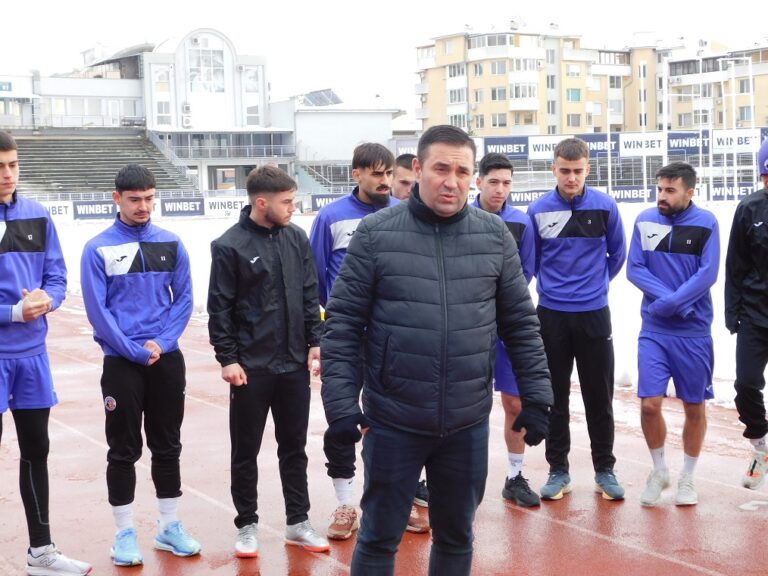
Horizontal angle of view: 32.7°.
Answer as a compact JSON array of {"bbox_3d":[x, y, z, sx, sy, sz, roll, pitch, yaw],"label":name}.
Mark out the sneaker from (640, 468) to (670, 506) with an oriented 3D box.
[{"bbox_3d":[1.405,1.023,6.771,0.110,0.120,0.290,1,11,27],"label":"sneaker"}]

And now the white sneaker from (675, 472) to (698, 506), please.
[{"bbox_3d":[1.565,1.034,6.769,0.110,0.120,0.290,-1,4,13],"label":"white sneaker"}]

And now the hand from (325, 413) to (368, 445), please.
[{"bbox_3d":[-0.113,0.419,3.900,0.125,0.105,0.130,-2,4,-6],"label":"hand"}]

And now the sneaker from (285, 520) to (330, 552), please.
[{"bbox_3d":[-0.362,1.142,6.072,0.285,0.110,0.105,2,6,44],"label":"sneaker"}]

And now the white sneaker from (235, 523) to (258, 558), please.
[{"bbox_3d":[-0.627,1.152,6.028,0.105,0.110,0.285,-2,4,-2],"label":"white sneaker"}]

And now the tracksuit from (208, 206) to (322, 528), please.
[{"bbox_3d":[-0.544,0.367,6.039,0.530,1.490,0.340,-4,5,-27],"label":"tracksuit"}]

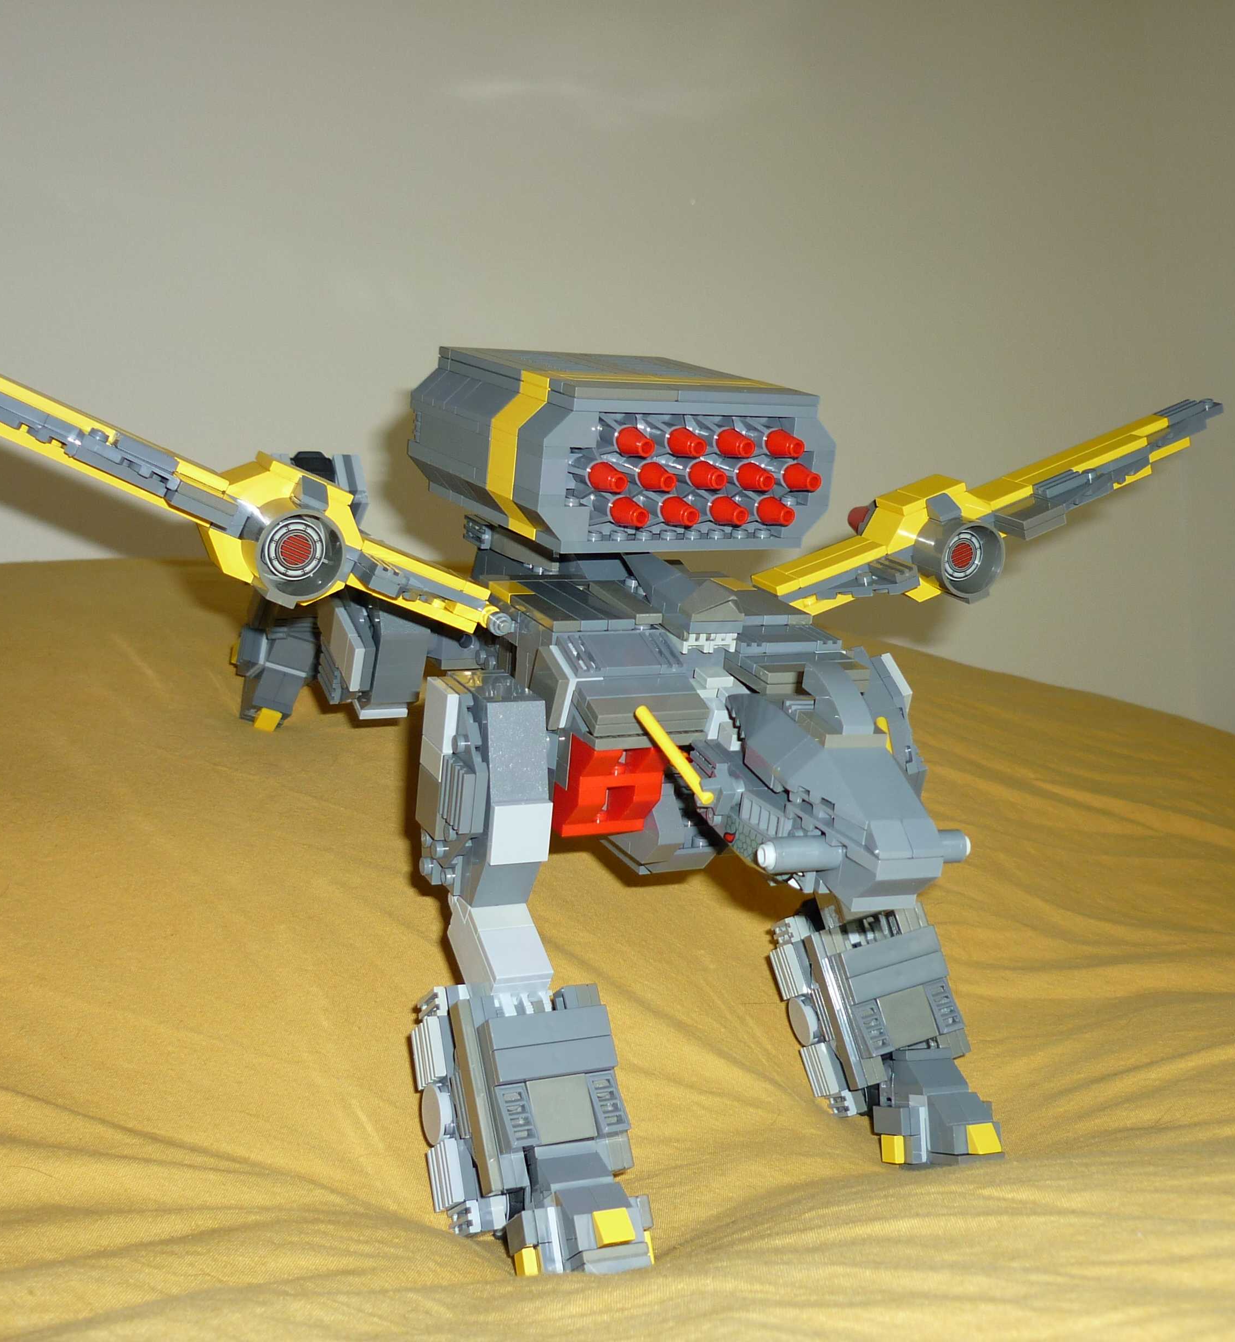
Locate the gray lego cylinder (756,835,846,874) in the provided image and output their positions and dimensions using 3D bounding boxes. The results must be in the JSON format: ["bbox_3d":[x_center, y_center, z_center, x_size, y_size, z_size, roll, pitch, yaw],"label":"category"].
[{"bbox_3d":[0.040,0.040,0.373,0.018,0.007,0.007,-1,15,-21],"label":"gray lego cylinder"}]

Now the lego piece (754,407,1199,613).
[{"bbox_3d":[0.127,-0.057,0.566,0.186,0.032,0.062,-22,24,-17],"label":"lego piece"}]

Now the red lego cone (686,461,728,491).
[{"bbox_3d":[0.025,-0.053,0.469,0.008,0.008,0.011,-3,18,-30],"label":"red lego cone"}]

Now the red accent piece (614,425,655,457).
[{"bbox_3d":[0.005,-0.061,0.455,0.008,0.008,0.011,-3,18,-30],"label":"red accent piece"}]

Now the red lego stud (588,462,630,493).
[{"bbox_3d":[-0.002,-0.051,0.453,0.008,0.008,0.011,-3,18,-30],"label":"red lego stud"}]

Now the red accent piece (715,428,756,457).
[{"bbox_3d":[0.033,-0.062,0.471,0.008,0.008,0.011,-3,18,-30],"label":"red accent piece"}]

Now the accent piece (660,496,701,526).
[{"bbox_3d":[0.018,-0.043,0.468,0.008,0.008,0.011,-3,18,-30],"label":"accent piece"}]

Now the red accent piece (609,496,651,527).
[{"bbox_3d":[0.004,-0.042,0.460,0.008,0.008,0.011,-3,18,-30],"label":"red accent piece"}]

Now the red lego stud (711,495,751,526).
[{"bbox_3d":[0.032,-0.044,0.476,0.008,0.008,0.011,-3,18,-30],"label":"red lego stud"}]

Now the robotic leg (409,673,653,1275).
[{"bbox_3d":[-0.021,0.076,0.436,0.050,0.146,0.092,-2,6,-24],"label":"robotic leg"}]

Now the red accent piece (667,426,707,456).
[{"bbox_3d":[0.019,-0.061,0.463,0.008,0.008,0.011,-3,18,-30],"label":"red accent piece"}]

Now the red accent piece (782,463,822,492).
[{"bbox_3d":[0.053,-0.055,0.485,0.008,0.008,0.011,-3,18,-30],"label":"red accent piece"}]

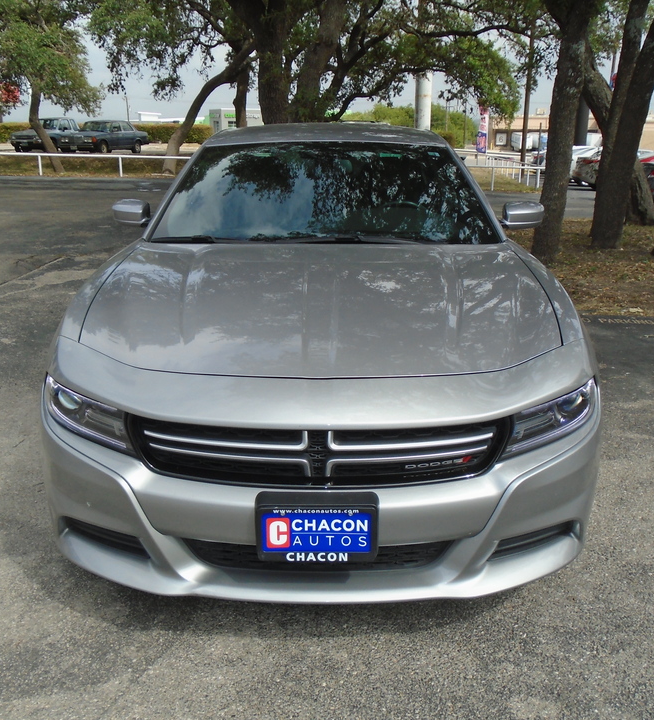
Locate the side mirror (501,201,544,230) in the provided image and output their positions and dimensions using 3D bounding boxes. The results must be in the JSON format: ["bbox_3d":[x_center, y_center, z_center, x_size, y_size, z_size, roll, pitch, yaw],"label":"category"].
[{"bbox_3d":[0.965,-0.714,3.549,0.210,0.140,0.150,0,18,0],"label":"side mirror"}]

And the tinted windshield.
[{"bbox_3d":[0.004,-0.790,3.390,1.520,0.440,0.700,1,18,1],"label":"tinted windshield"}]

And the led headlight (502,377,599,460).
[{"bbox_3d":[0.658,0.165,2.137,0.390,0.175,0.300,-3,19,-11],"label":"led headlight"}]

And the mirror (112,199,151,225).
[{"bbox_3d":[-0.973,-0.737,3.599,0.210,0.130,0.135,0,18,1],"label":"mirror"}]

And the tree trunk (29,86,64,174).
[{"bbox_3d":[-8.269,-6.731,21.146,0.800,2.450,0.500,0,18,1],"label":"tree trunk"}]

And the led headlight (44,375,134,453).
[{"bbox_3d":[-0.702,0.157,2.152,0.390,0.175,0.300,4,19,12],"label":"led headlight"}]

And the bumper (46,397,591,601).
[{"bbox_3d":[-0.023,0.371,2.193,1.870,0.490,0.560,0,18,1],"label":"bumper"}]

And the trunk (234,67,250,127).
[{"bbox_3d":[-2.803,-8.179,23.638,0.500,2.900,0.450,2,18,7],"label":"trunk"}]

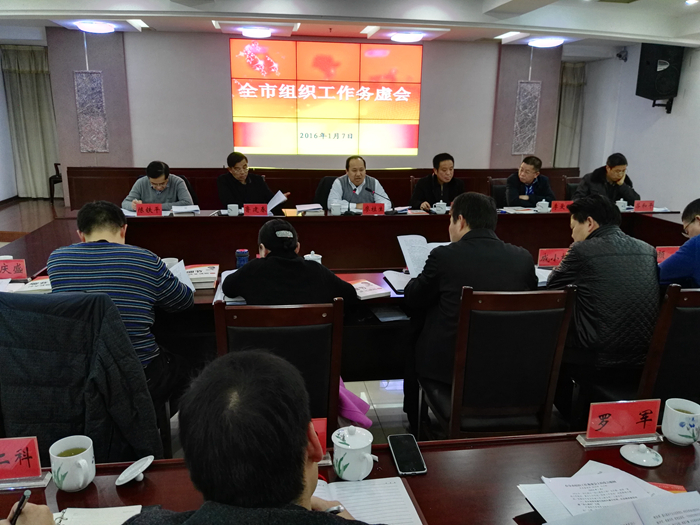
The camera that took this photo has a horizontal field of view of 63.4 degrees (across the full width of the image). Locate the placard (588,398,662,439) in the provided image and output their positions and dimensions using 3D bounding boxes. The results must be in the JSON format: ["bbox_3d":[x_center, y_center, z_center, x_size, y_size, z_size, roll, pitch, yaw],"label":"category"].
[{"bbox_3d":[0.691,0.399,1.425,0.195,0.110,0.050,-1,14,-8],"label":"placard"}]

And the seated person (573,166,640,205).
[{"bbox_3d":[2.465,-0.412,5.531,0.640,1.280,0.750,-1,13,-8],"label":"seated person"}]

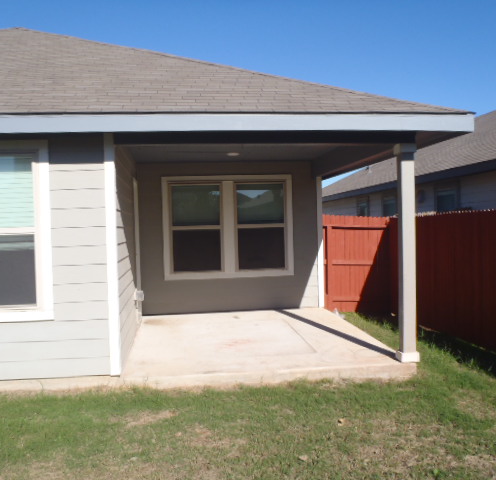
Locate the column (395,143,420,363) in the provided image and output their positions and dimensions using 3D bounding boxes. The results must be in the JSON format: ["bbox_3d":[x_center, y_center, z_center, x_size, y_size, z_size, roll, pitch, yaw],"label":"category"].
[{"bbox_3d":[1.623,0.131,5.295,0.172,2.207,0.165,-2,2,-7],"label":"column"}]

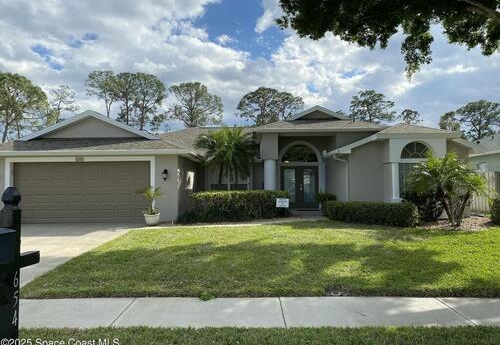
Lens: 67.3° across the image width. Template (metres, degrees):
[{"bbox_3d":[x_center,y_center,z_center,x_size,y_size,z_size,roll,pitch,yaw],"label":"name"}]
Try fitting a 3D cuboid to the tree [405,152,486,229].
[{"bbox_3d":[6.698,0.580,12.800,2.645,2.591,2.400,0,-1,0],"label":"tree"}]

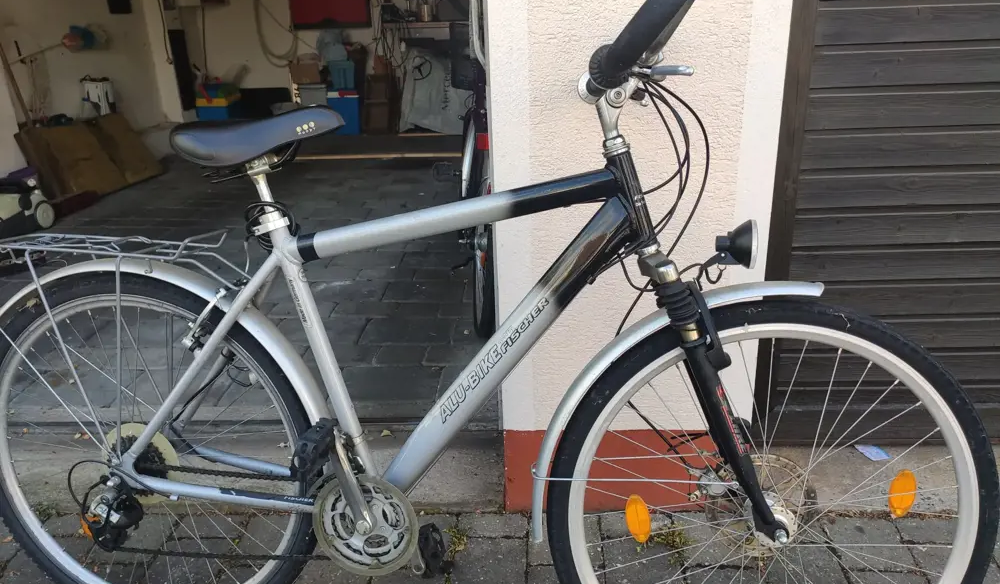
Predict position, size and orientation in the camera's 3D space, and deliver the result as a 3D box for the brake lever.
[{"bbox_3d":[0.200,-0.273,0.935,0.032,0.021,0.138,-9,22,-18],"label":"brake lever"}]

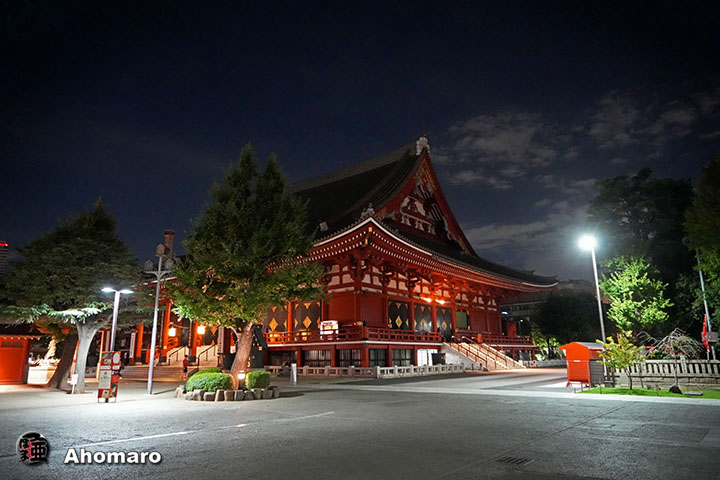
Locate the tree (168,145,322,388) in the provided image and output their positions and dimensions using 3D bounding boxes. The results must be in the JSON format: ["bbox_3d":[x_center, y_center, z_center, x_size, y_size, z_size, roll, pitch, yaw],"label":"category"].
[{"bbox_3d":[-4.918,0.940,20.843,6.600,10.800,6.300,3,-14,-13],"label":"tree"}]

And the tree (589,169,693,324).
[{"bbox_3d":[21.305,2.079,35.459,8.800,15.500,8.200,-8,-15,30],"label":"tree"}]

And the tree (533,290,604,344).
[{"bbox_3d":[25.324,10.693,58.083,8.800,9.100,7.800,-6,-14,23],"label":"tree"}]

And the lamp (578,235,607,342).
[{"bbox_3d":[12.608,3.713,25.317,0.800,7.700,0.800,11,-17,-40],"label":"lamp"}]

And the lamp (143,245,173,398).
[{"bbox_3d":[-9.063,3.356,21.200,1.350,6.600,0.950,2,-13,-8],"label":"lamp"}]

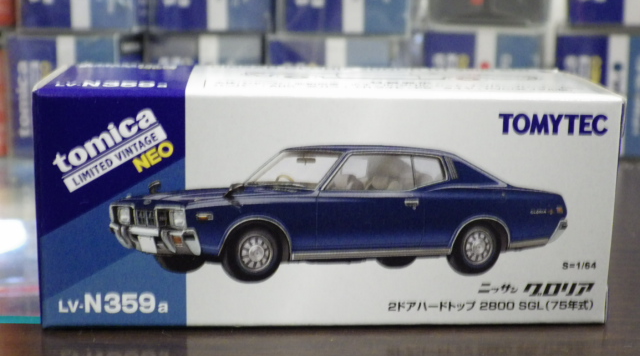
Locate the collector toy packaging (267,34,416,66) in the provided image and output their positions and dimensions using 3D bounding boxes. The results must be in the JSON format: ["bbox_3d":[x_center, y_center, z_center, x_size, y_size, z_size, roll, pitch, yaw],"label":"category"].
[{"bbox_3d":[0.004,-0.038,0.422,0.043,0.043,0.104,0,11,0],"label":"collector toy packaging"}]

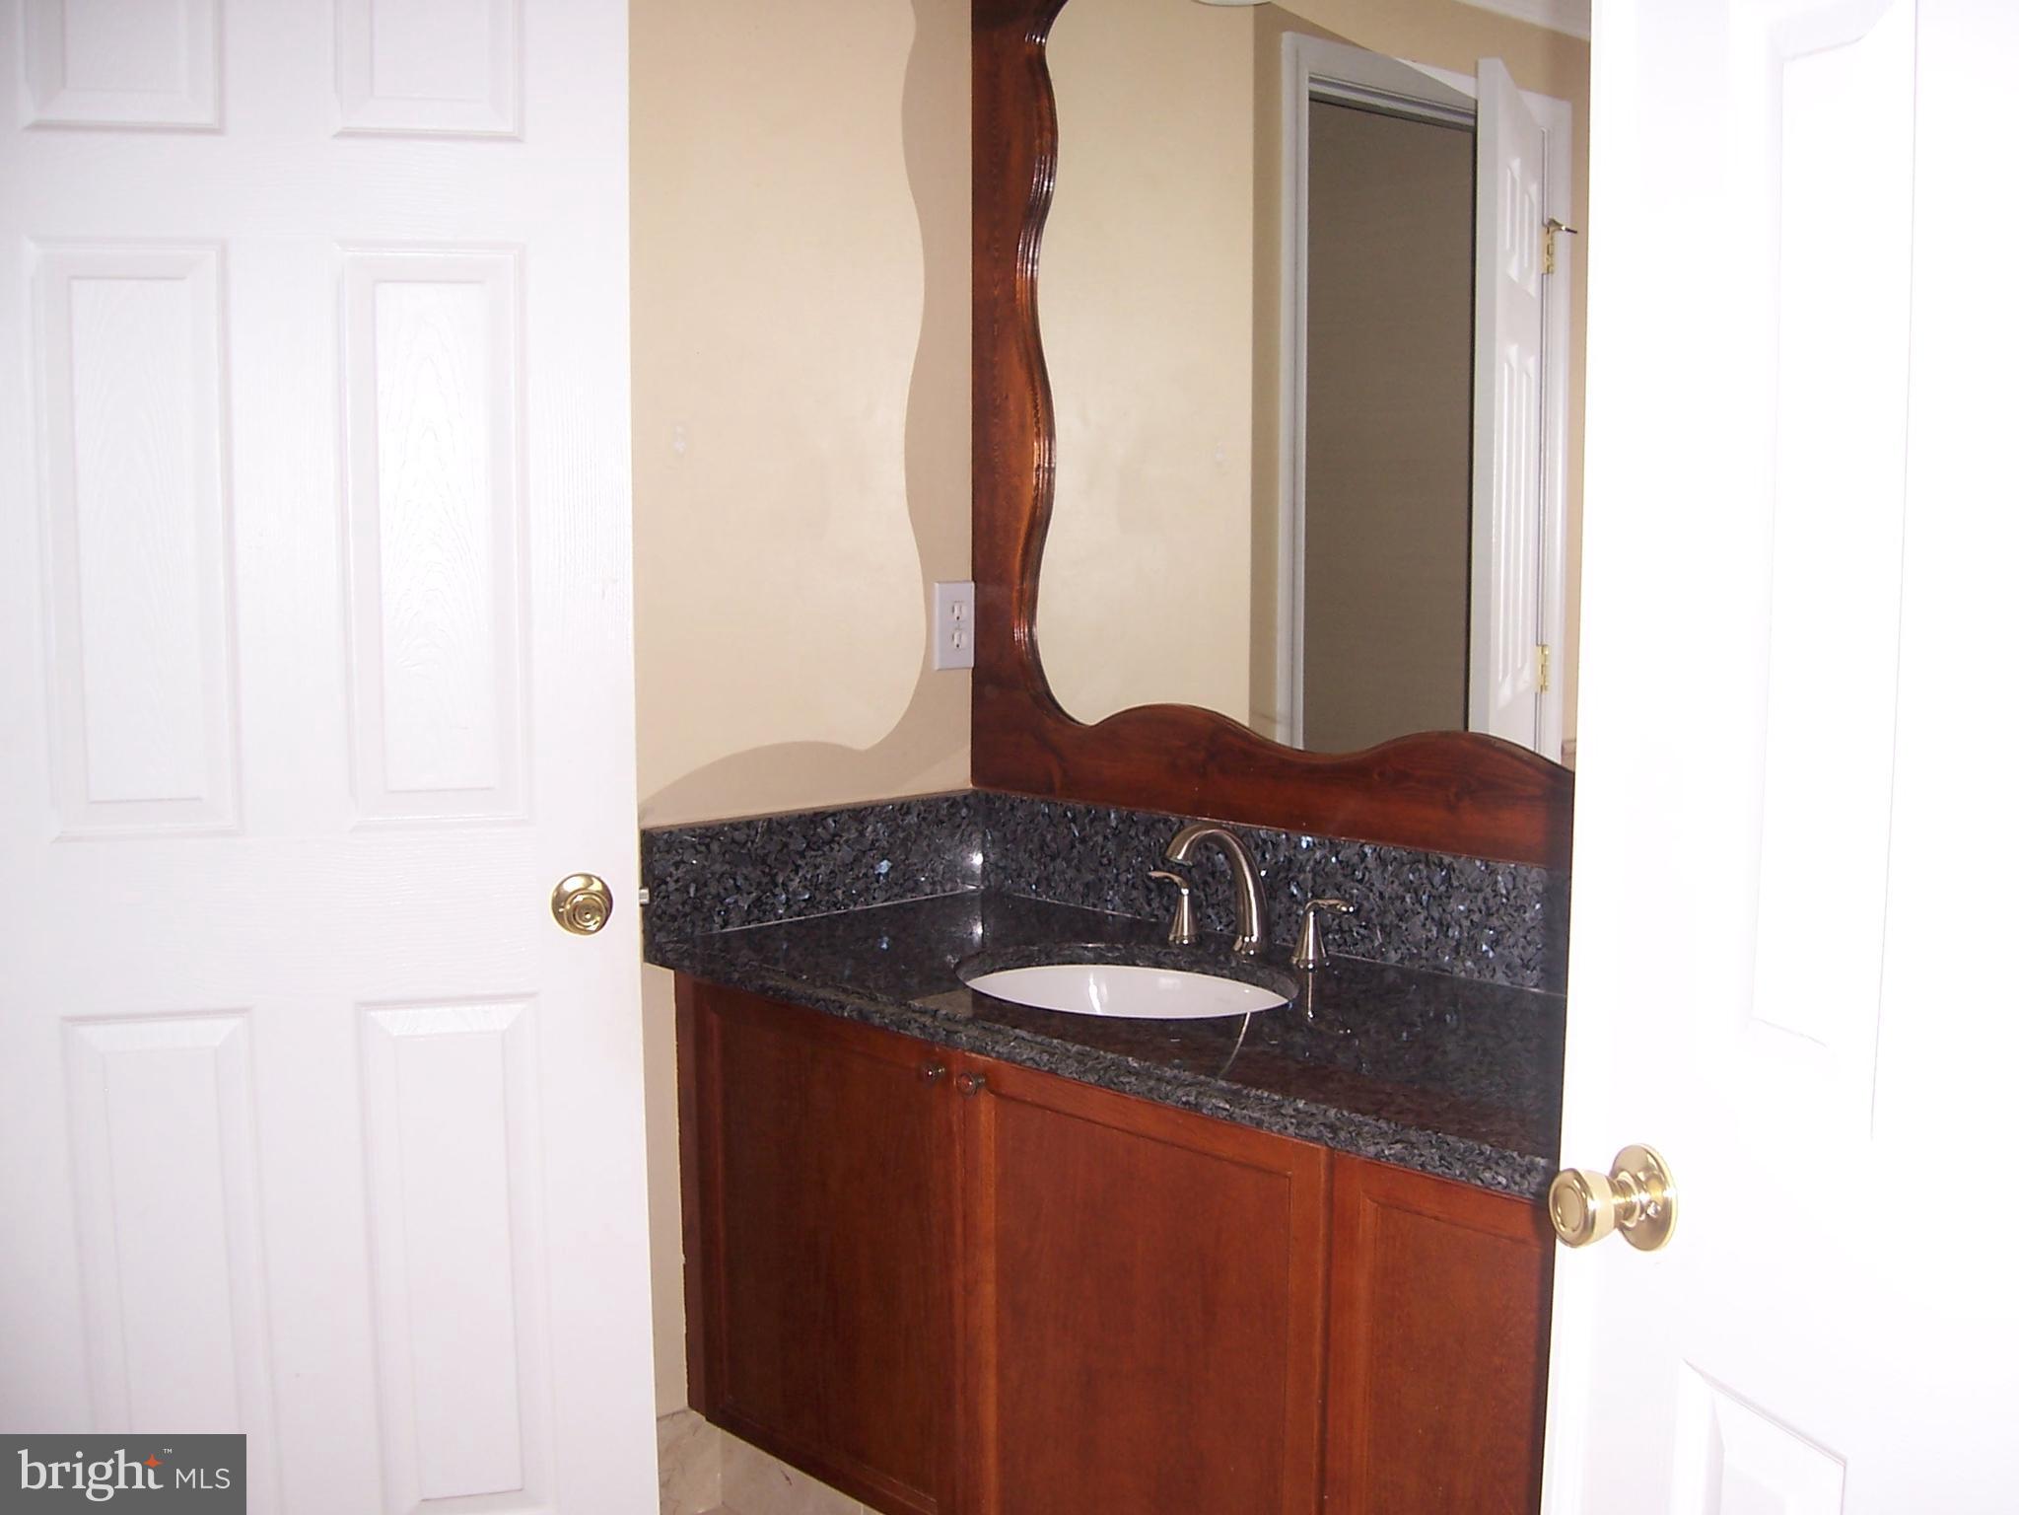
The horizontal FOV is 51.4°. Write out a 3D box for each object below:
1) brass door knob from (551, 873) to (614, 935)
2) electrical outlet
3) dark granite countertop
[{"bbox_3d":[-0.441,0.159,2.182,0.065,0.065,0.060,-2,7,-16],"label":"brass door knob"},{"bbox_3d":[-0.074,-0.185,2.960,0.076,0.122,0.008,-6,9,-44],"label":"electrical outlet"},{"bbox_3d":[0.252,0.287,2.317,0.585,0.036,1.460,-6,9,-44],"label":"dark granite countertop"}]

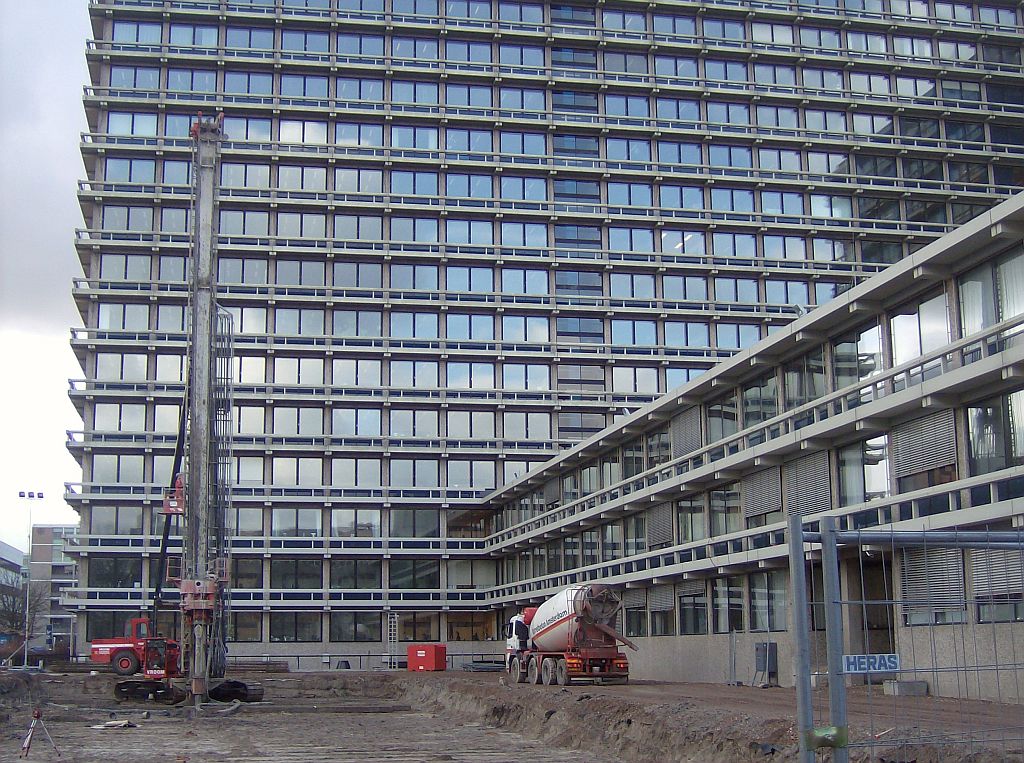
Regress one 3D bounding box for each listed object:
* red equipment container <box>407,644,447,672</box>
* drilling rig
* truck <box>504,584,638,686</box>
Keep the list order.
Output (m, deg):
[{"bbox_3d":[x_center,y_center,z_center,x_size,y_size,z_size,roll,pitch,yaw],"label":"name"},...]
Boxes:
[{"bbox_3d":[-5.088,16.482,80.782,1.750,1.580,1.900,-4,-11,16],"label":"red equipment container"},{"bbox_3d":[-14.634,1.406,63.127,5.700,26.300,6.800,1,-11,-10],"label":"drilling rig"},{"bbox_3d":[2.167,10.702,57.065,2.600,3.920,8.800,3,-12,-17],"label":"truck"}]

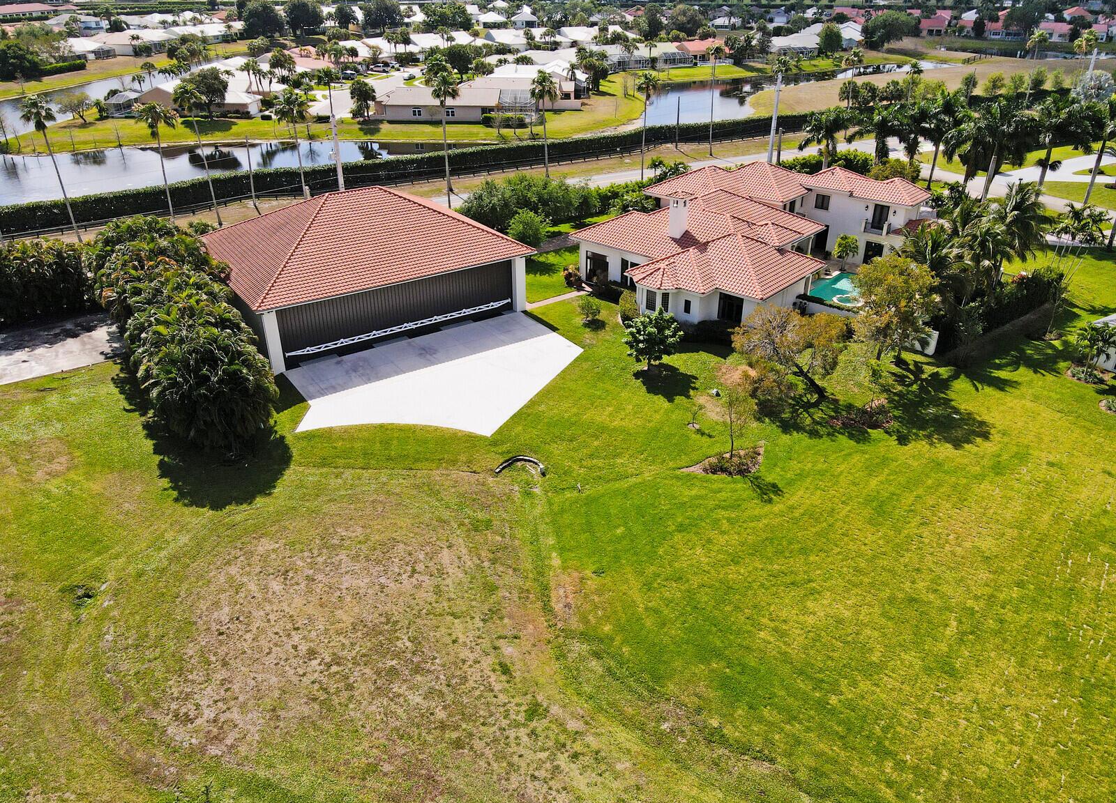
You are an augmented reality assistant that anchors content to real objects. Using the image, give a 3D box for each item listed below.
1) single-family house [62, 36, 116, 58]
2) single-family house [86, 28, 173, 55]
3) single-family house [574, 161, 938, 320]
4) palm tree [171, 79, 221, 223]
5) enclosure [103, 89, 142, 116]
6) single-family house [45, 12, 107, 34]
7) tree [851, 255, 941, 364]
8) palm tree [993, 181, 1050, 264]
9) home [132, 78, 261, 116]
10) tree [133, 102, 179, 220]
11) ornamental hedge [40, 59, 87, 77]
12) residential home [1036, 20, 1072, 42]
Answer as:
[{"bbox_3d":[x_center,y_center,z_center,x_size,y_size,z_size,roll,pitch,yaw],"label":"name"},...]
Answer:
[{"bbox_3d":[-154.859,-116.133,254.038,16.000,5.600,15.500,-5,30,-7],"label":"single-family house"},{"bbox_3d":[-136.303,-115.620,248.372,22.000,5.600,26.000,6,31,10],"label":"single-family house"},{"bbox_3d":[18.565,-17.091,75.006,25.500,9.000,32.500,25,38,36],"label":"single-family house"},{"bbox_3d":[-40.066,-27.677,88.196,4.000,15.400,4.000,-1,30,0],"label":"palm tree"},{"bbox_3d":[-84.155,-59.065,152.357,8.500,4.200,8.500,2,30,4],"label":"enclosure"},{"bbox_3d":[-182.376,-143.268,294.690,22.000,7.000,18.000,-5,31,-9],"label":"single-family house"},{"bbox_3d":[25.078,-6.692,57.435,6.200,8.400,6.200,-1,30,0],"label":"tree"},{"bbox_3d":[38.131,-13.177,66.435,5.400,10.400,5.400,-1,30,0],"label":"palm tree"},{"bbox_3d":[-69.620,-59.205,150.429,24.000,5.000,15.500,2,31,4],"label":"home"},{"bbox_3d":[-43.098,-25.249,84.528,4.900,13.800,4.900,0,30,0],"label":"tree"},{"bbox_3d":[-124.771,-84.166,195.322,2.200,2.100,12.800,10,32,17],"label":"ornamental hedge"},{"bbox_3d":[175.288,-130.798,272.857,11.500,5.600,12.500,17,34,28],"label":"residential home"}]

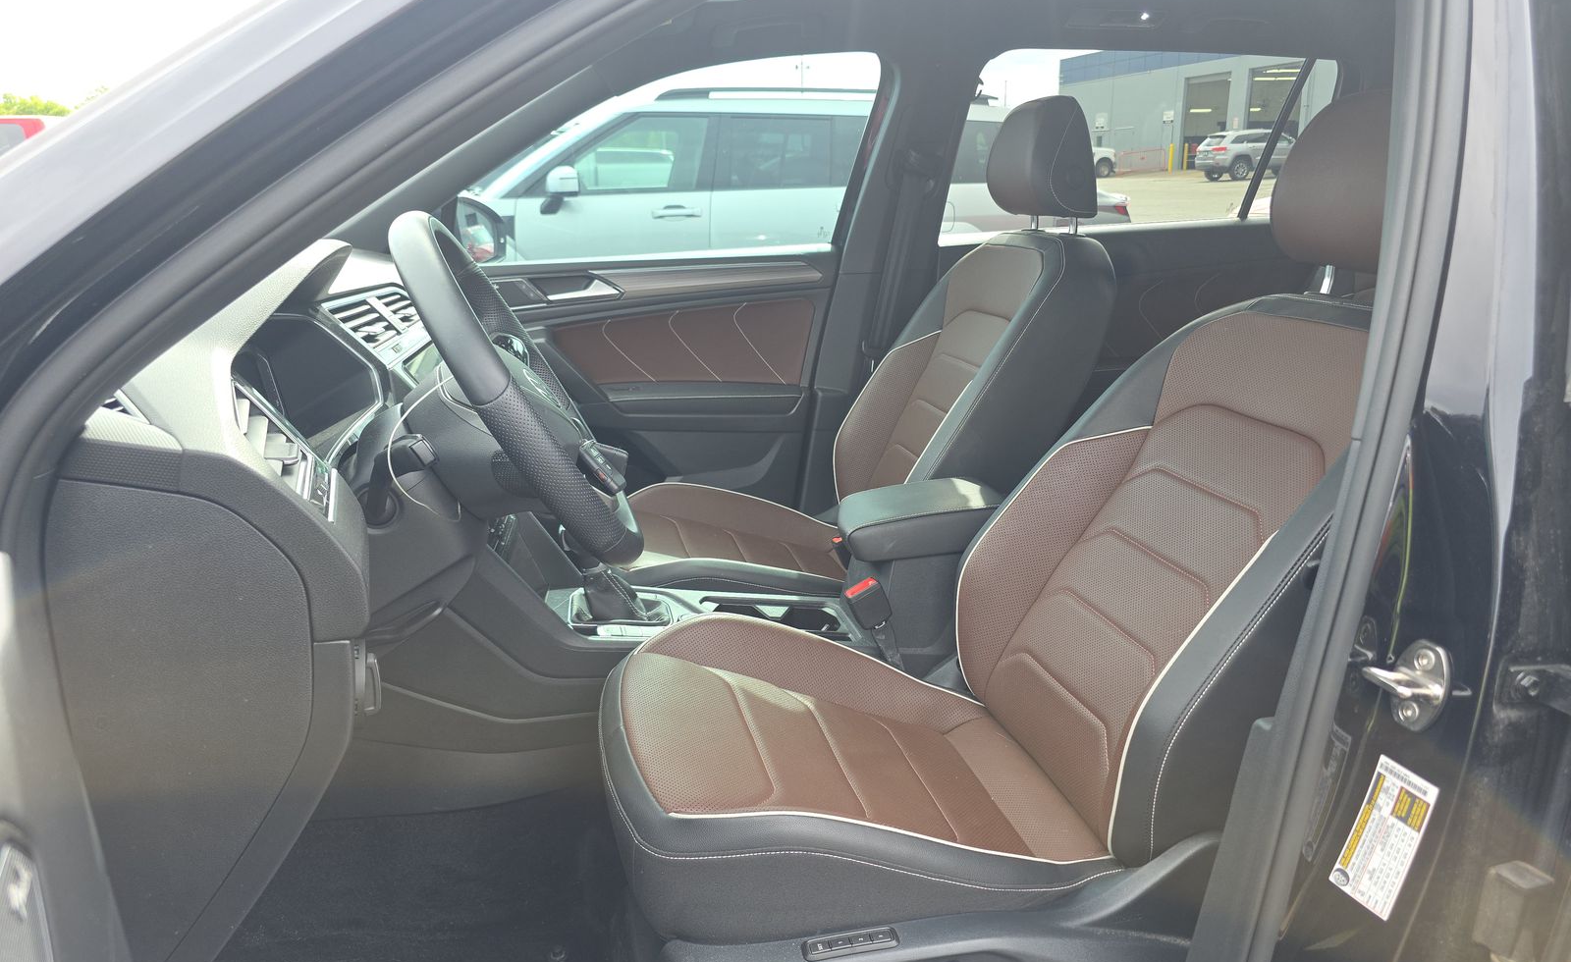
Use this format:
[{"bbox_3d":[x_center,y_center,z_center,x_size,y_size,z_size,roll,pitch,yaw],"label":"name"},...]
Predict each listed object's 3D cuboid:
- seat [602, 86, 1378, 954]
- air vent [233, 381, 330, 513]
[{"bbox_3d":[0.248,-0.006,1.110,0.950,0.770,0.540,-5,18,-13],"label":"seat"},{"bbox_3d":[-0.322,-0.021,0.664,0.028,0.088,0.085,-38,22,-1],"label":"air vent"}]

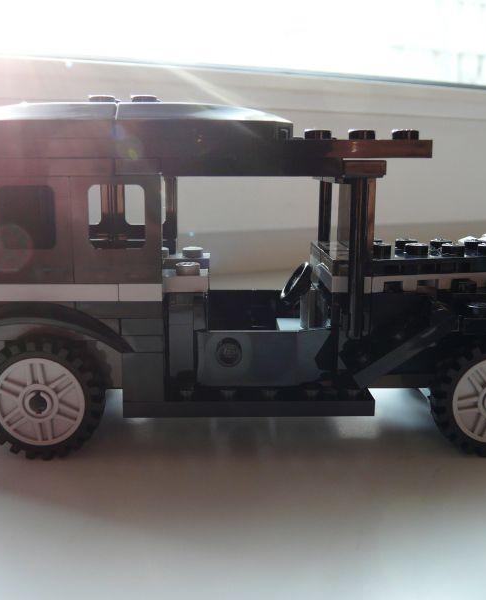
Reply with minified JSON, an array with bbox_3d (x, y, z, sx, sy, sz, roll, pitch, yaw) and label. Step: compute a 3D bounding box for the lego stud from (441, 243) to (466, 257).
[{"bbox_3d":[0.046,-0.011,0.140,0.005,0.002,0.005,0,10,1],"label":"lego stud"}]

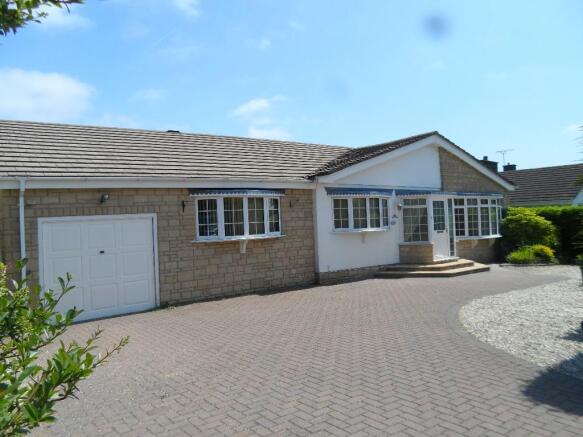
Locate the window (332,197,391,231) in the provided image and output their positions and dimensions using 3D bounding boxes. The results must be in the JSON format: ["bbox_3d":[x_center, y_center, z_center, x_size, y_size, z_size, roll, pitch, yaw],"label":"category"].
[{"bbox_3d":[2.292,-0.140,12.942,2.500,1.040,0.370,-3,1,-37],"label":"window"}]

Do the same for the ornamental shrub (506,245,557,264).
[{"bbox_3d":[9.064,1.341,15.900,1.850,0.750,1.350,-2,1,30],"label":"ornamental shrub"}]

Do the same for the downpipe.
[{"bbox_3d":[-4.901,0.663,7.718,0.090,2.820,0.120,-3,1,-37],"label":"downpipe"}]

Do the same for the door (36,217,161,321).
[{"bbox_3d":[-3.870,0.983,8.655,2.270,2.080,0.100,-3,1,-37],"label":"door"}]

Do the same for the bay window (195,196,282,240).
[{"bbox_3d":[-1.197,0.011,10.471,2.450,1.060,0.400,-3,1,-37],"label":"bay window"}]

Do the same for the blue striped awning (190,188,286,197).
[{"bbox_3d":[-1.190,-0.630,10.423,2.710,0.240,0.400,-3,1,-37],"label":"blue striped awning"}]

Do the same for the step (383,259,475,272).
[{"bbox_3d":[4.553,1.556,13.880,3.200,0.160,1.450,-3,1,-37],"label":"step"}]

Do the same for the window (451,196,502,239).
[{"bbox_3d":[7.038,-0.023,15.970,3.200,1.540,0.600,-3,1,-37],"label":"window"}]

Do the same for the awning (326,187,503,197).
[{"bbox_3d":[4.717,-0.839,14.424,8.700,0.320,0.950,-3,1,-37],"label":"awning"}]

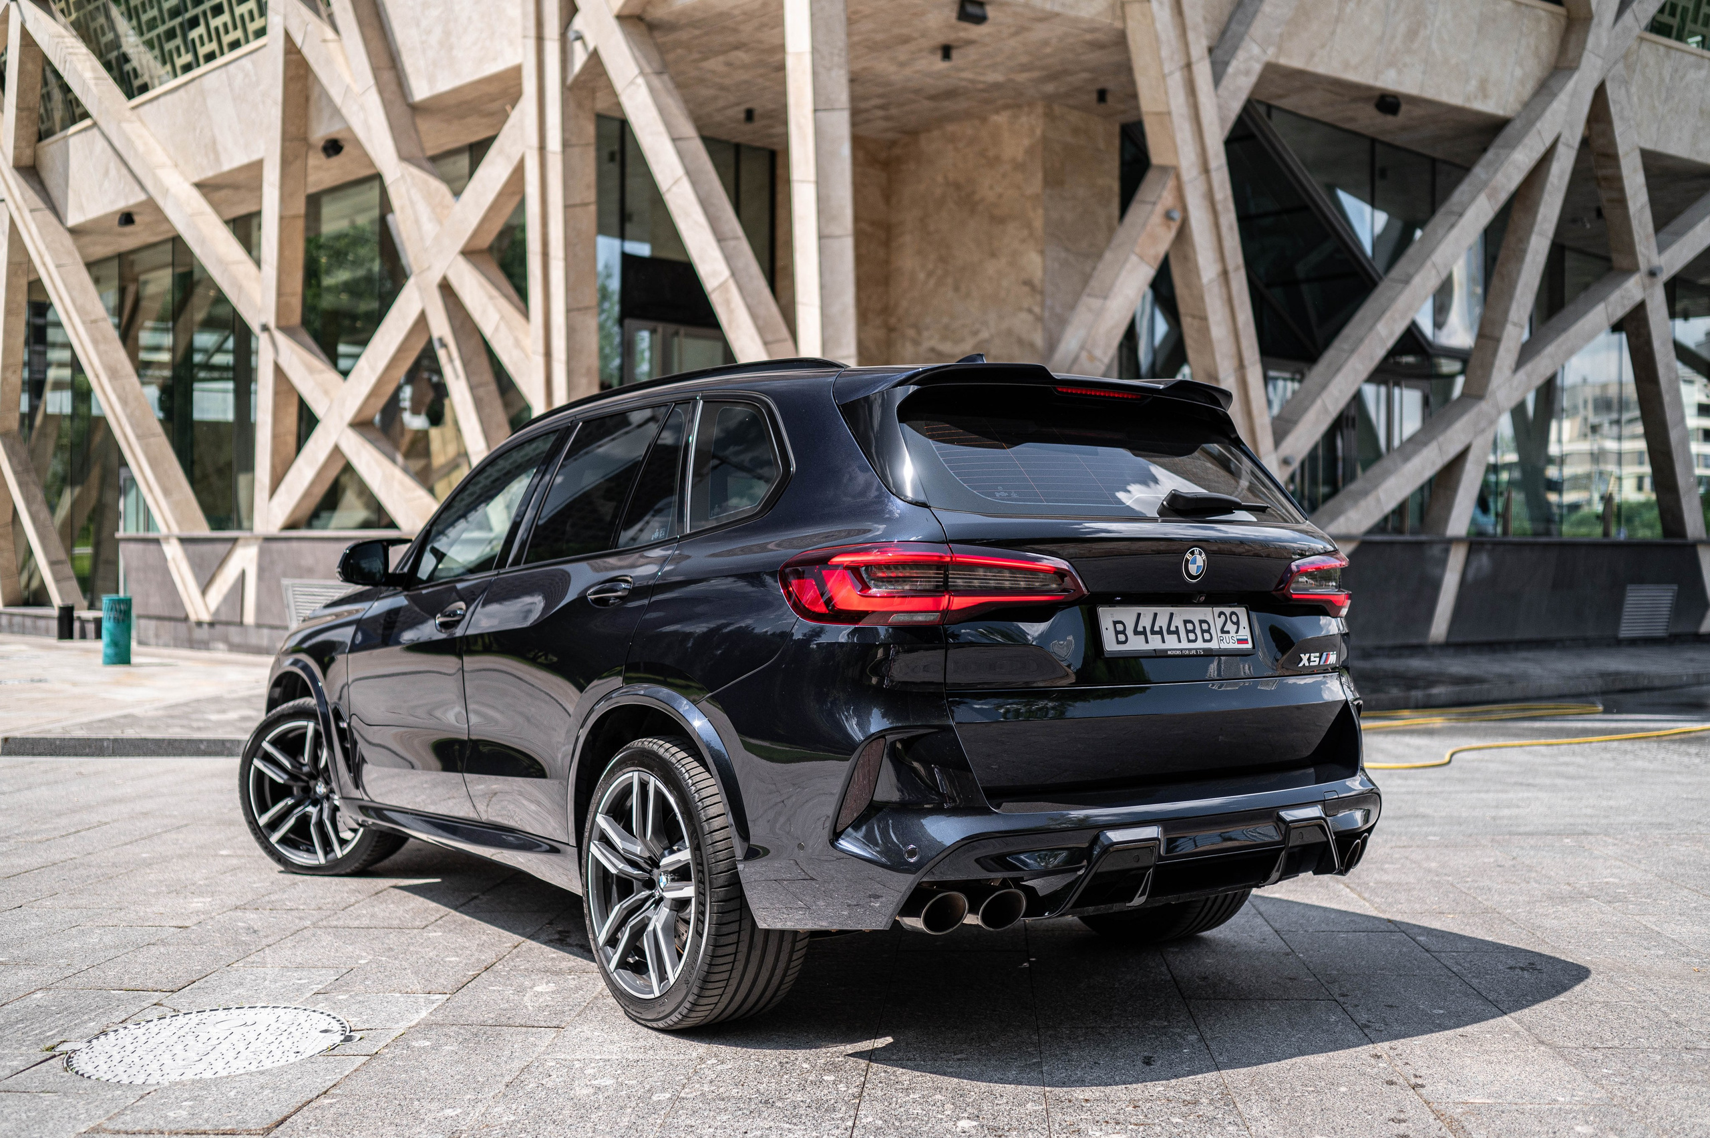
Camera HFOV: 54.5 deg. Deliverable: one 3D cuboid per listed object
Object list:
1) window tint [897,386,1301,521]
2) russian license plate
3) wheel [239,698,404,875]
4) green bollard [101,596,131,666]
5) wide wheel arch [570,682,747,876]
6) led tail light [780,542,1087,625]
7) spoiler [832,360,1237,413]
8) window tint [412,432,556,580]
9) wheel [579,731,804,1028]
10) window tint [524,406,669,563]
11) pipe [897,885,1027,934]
[{"bbox_3d":[0.670,-0.281,4.256,1.300,0.404,0.089,0,-35,-36],"label":"window tint"},{"bbox_3d":[0.795,0.150,4.078,0.530,0.125,0.020,0,-8,-36],"label":"russian license plate"},{"bbox_3d":[-2.114,0.884,6.694,0.730,0.730,0.295,-1,-2,23],"label":"wheel"},{"bbox_3d":[-10.668,0.887,24.000,0.410,1.000,0.410,0,-1,-17],"label":"green bollard"},{"bbox_3d":[-0.502,0.556,4.245,0.099,0.512,0.916,0,-2,-36],"label":"wide wheel arch"},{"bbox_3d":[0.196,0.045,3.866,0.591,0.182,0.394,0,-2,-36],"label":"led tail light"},{"bbox_3d":[0.541,-0.465,4.436,1.231,0.123,0.355,0,-2,-36],"label":"spoiler"},{"bbox_3d":[-1.259,-0.197,5.594,0.059,0.522,0.749,29,-18,-32],"label":"window tint"},{"bbox_3d":[-0.439,0.810,4.356,0.310,0.740,0.740,0,-2,-36],"label":"wheel"},{"bbox_3d":[-0.768,-0.242,4.917,0.059,0.473,0.640,29,-18,-32],"label":"window tint"},{"bbox_3d":[0.221,0.753,3.704,0.235,0.105,0.200,0,-2,-36],"label":"pipe"}]

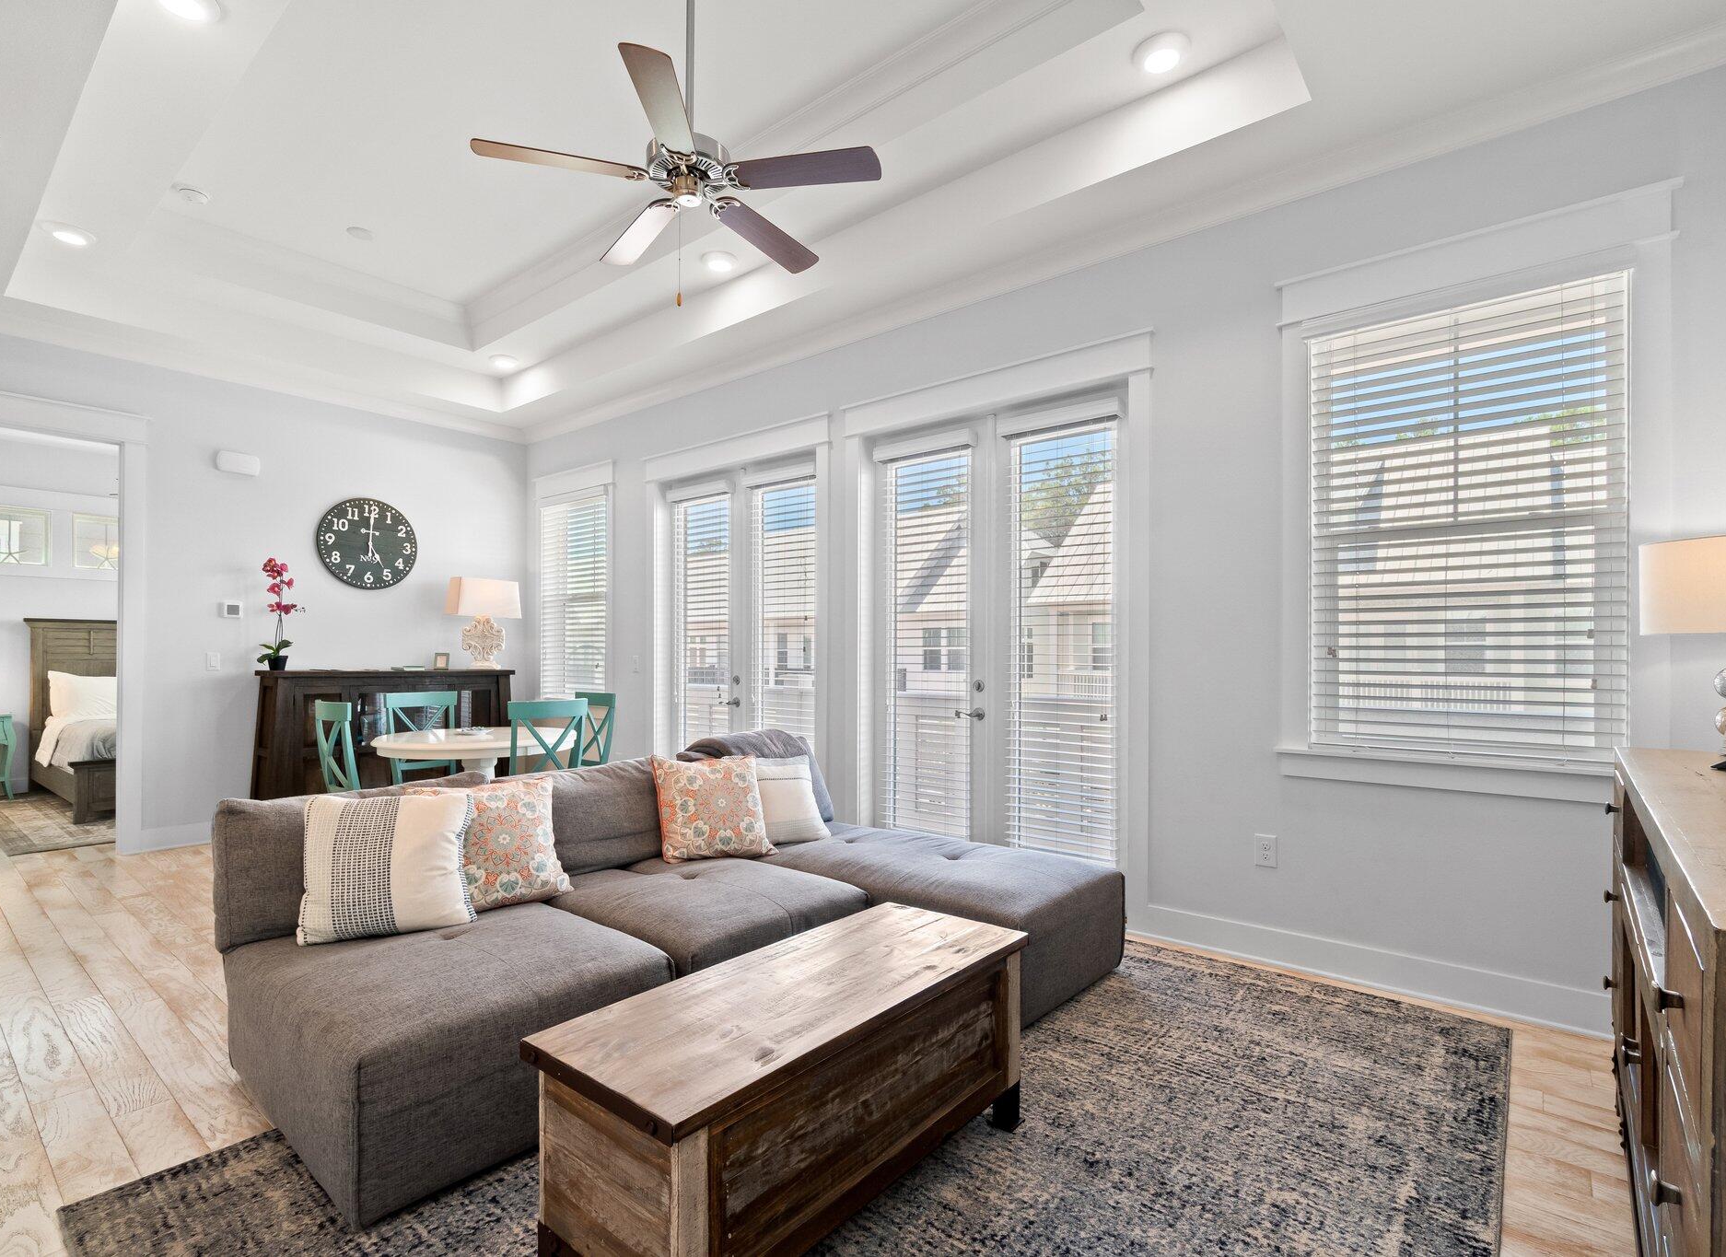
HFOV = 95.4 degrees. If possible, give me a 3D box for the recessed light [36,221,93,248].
[{"bbox_3d":[-4.034,-1.997,3.979,0.195,0.030,0.195,-1,-2,39],"label":"recessed light"}]

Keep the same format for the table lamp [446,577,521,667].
[{"bbox_3d":[-3.023,-0.035,6.257,0.250,0.720,0.490,-1,-2,39],"label":"table lamp"}]

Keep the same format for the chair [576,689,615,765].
[{"bbox_3d":[-1.846,0.898,4.798,0.450,0.970,0.520,-1,-2,37],"label":"chair"}]

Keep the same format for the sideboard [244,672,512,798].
[{"bbox_3d":[-3.390,0.860,5.687,0.420,1.070,1.600,-1,-2,39],"label":"sideboard"}]

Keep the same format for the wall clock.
[{"bbox_3d":[-3.666,-0.631,5.830,0.045,0.670,0.670,-1,-2,39],"label":"wall clock"}]

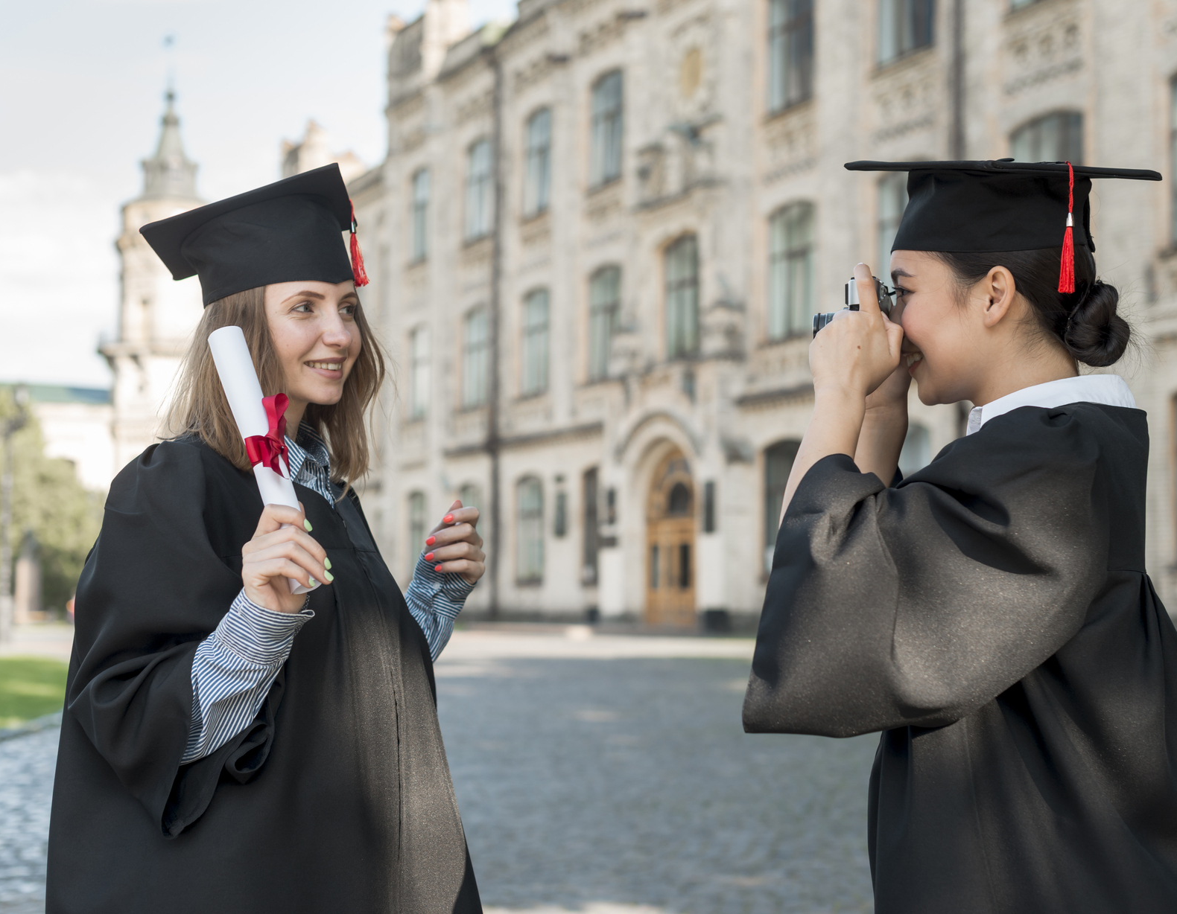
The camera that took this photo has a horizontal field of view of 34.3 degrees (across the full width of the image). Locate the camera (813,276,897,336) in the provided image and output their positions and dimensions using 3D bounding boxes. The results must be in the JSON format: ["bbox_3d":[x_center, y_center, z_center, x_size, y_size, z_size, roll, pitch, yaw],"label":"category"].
[{"bbox_3d":[0.268,-0.138,1.920,0.082,0.088,0.135,-1,-5,20],"label":"camera"}]

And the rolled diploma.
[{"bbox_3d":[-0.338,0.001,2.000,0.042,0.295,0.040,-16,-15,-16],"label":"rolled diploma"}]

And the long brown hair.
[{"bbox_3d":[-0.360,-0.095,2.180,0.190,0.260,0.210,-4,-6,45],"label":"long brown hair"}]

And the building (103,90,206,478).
[{"bbox_3d":[-25.387,-6.242,115.000,7.200,32.000,7.200,-1,-5,19],"label":"building"}]

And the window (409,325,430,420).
[{"bbox_3d":[-5.037,-2.559,56.868,0.200,2.720,1.700,2,-5,-26],"label":"window"}]

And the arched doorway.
[{"bbox_3d":[1.958,1.879,44.796,0.500,4.247,2.479,3,-5,-27],"label":"arched doorway"}]

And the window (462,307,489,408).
[{"bbox_3d":[-3.265,-2.944,55.721,0.300,2.886,2.063,3,-5,-27],"label":"window"}]

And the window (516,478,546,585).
[{"bbox_3d":[-1.531,1.974,51.755,0.300,2.877,1.962,3,-5,-27],"label":"window"}]

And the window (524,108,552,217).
[{"bbox_3d":[-1.343,-8.197,52.421,0.300,2.913,1.891,3,-5,-27],"label":"window"}]

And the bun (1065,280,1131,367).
[{"bbox_3d":[0.515,-0.134,1.930,0.064,0.084,0.078,2,-5,-17],"label":"bun"}]

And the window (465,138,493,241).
[{"bbox_3d":[-3.057,-7.510,53.298,0.200,2.720,1.700,2,-5,-26],"label":"window"}]

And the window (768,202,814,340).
[{"bbox_3d":[4.114,-3.789,38.600,0.200,2.720,1.700,2,-5,-26],"label":"window"}]

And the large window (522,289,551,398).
[{"bbox_3d":[-1.365,-3.023,49.535,0.200,2.720,1.700,2,-5,-26],"label":"large window"}]

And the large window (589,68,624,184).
[{"bbox_3d":[0.519,-8.474,48.730,0.300,2.862,1.923,3,-5,-27],"label":"large window"}]

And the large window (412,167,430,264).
[{"bbox_3d":[-5.040,-7.311,57.261,0.200,2.720,1.700,2,-5,-26],"label":"large window"}]

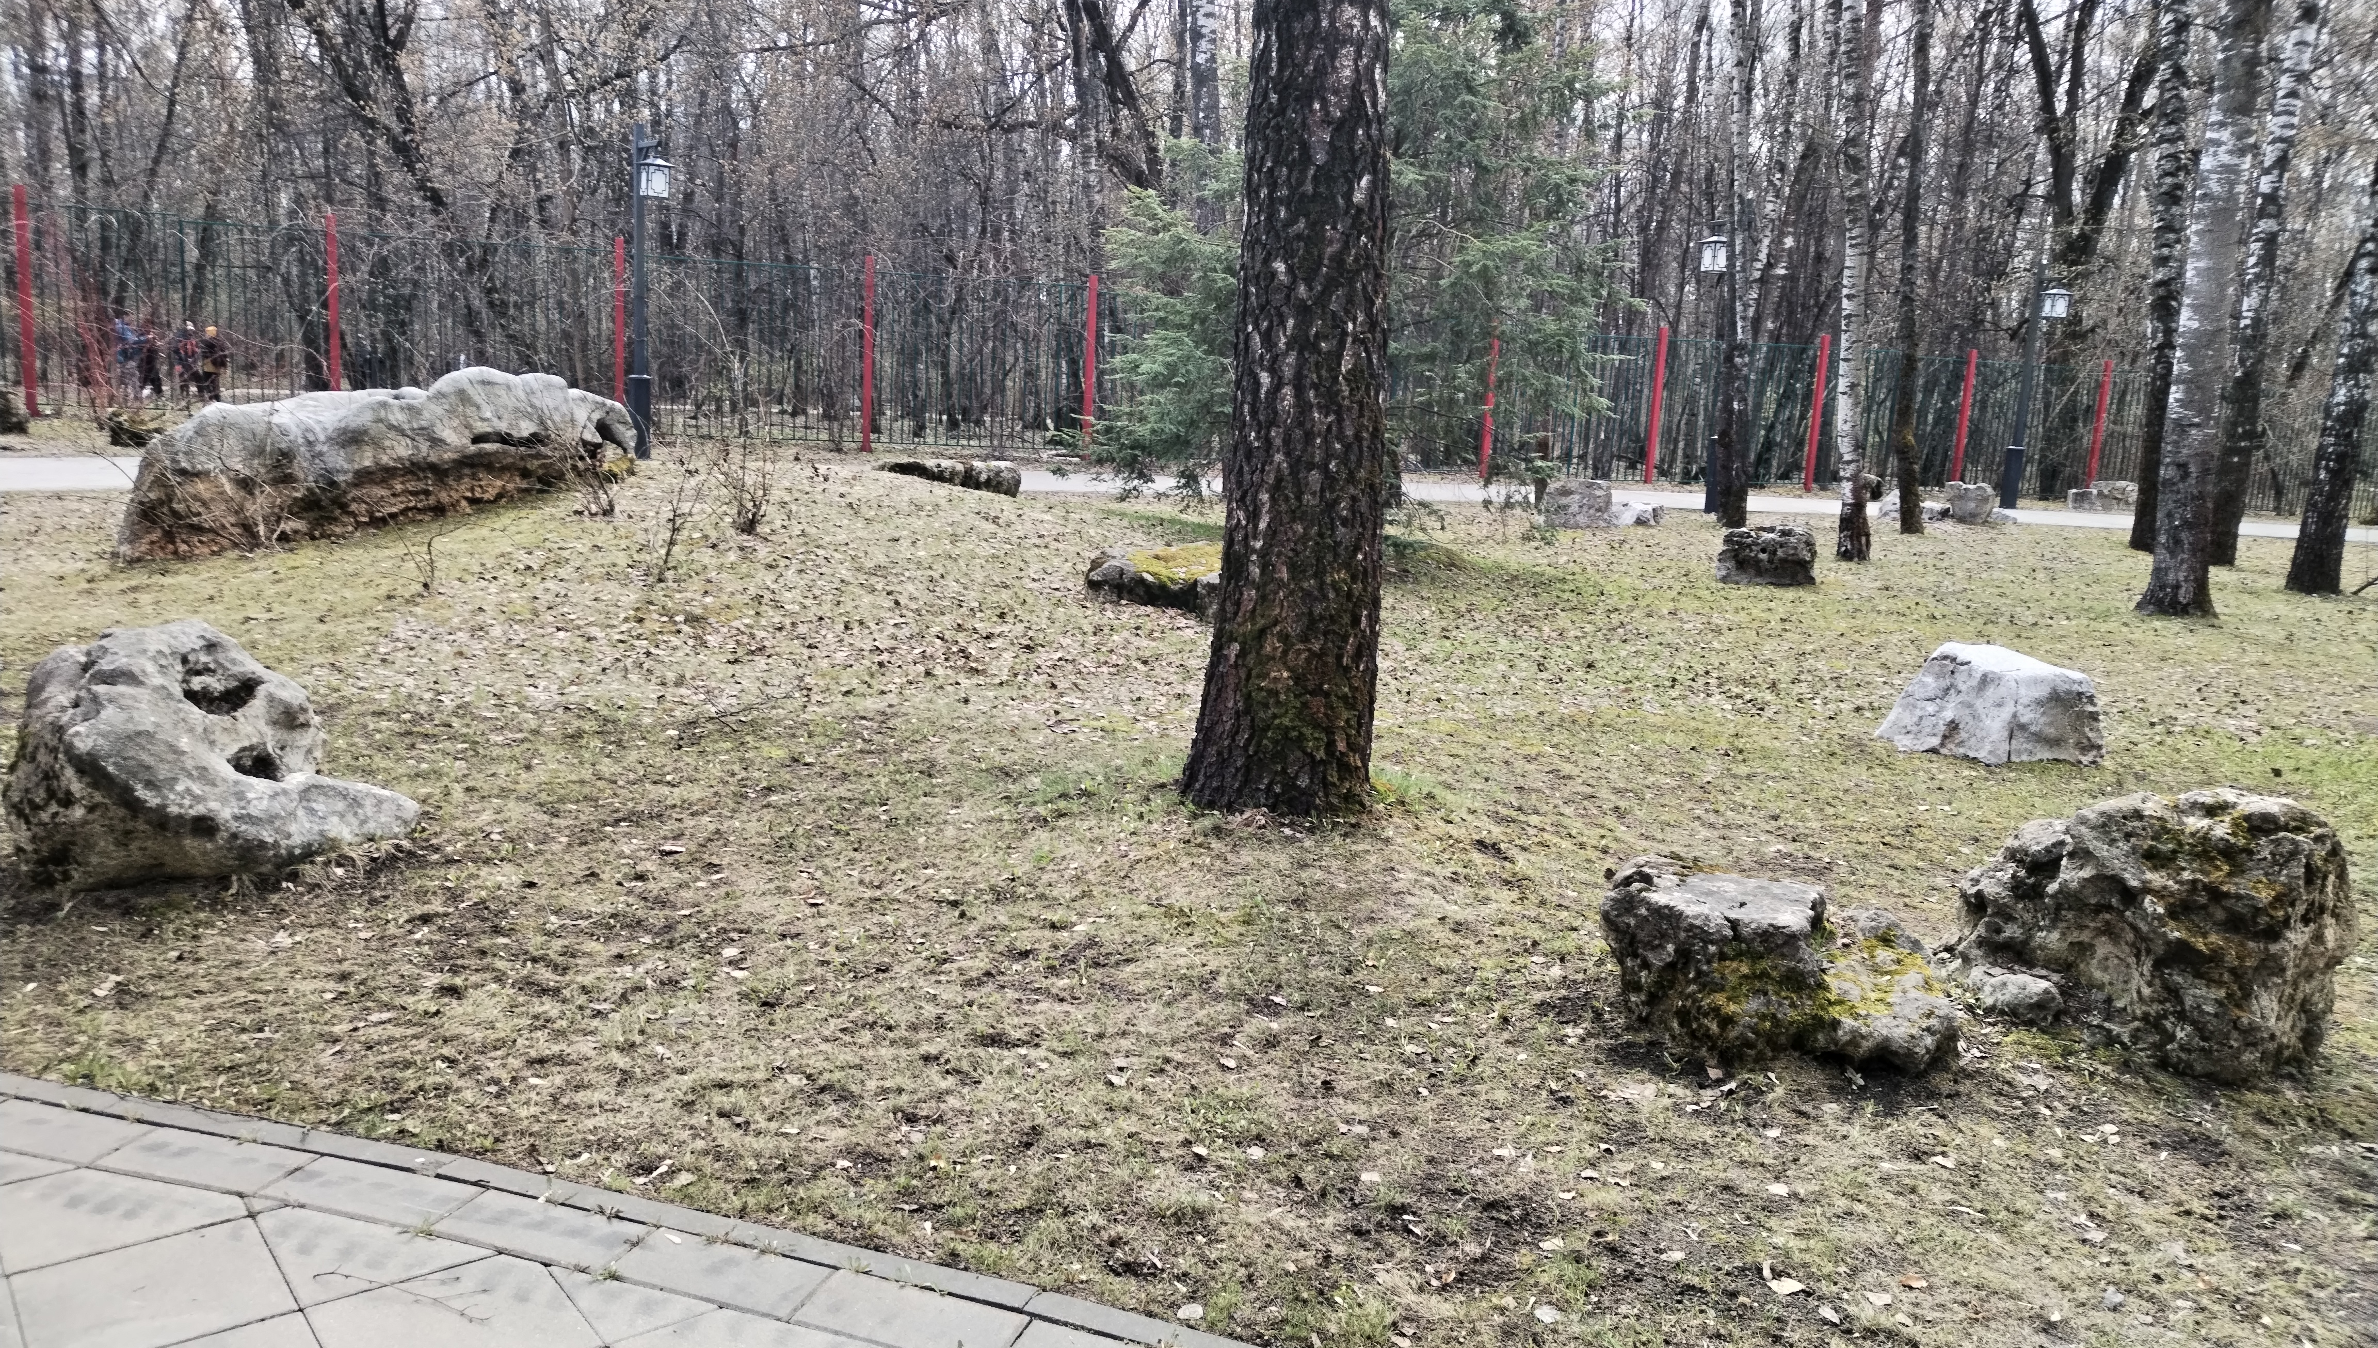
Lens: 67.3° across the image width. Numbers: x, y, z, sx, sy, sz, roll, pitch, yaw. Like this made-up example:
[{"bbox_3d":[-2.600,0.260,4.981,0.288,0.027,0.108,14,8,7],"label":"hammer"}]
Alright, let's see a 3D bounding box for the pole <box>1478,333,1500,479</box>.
[{"bbox_3d":[4.306,-4.025,25.794,0.115,2.381,0.115,-1,11,-22],"label":"pole"}]

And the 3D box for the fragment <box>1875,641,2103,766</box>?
[{"bbox_3d":[3.110,0.079,6.991,0.750,0.410,0.550,6,11,16],"label":"fragment"}]

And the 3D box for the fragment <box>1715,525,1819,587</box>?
[{"bbox_3d":[4.010,-0.840,12.447,0.660,0.390,0.500,6,11,14],"label":"fragment"}]

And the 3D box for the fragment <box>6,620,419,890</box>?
[{"bbox_3d":[-2.315,0.187,4.295,0.842,0.598,0.590,-1,11,-20],"label":"fragment"}]

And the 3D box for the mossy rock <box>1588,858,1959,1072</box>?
[{"bbox_3d":[1.187,0.563,3.682,0.620,0.320,0.460,4,11,7],"label":"mossy rock"}]

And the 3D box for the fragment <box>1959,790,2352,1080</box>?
[{"bbox_3d":[2.058,0.551,3.868,0.703,0.546,0.562,6,11,14],"label":"fragment"}]

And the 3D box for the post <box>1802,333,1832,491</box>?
[{"bbox_3d":[9.867,-4.057,28.046,0.115,2.381,0.115,-1,11,-22],"label":"post"}]

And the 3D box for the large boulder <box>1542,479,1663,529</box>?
[{"bbox_3d":[4.014,-1.661,17.334,1.130,0.439,0.678,5,10,9],"label":"large boulder"}]

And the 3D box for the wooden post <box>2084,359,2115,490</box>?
[{"bbox_3d":[15.429,-4.093,30.298,0.115,2.381,0.115,-1,11,-22],"label":"wooden post"}]

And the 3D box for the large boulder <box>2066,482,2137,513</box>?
[{"bbox_3d":[12.446,-2.454,24.354,0.880,0.420,0.600,7,12,19],"label":"large boulder"}]

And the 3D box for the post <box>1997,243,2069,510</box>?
[{"bbox_3d":[10.629,-3.710,22.551,0.360,3.300,0.500,-4,13,-33],"label":"post"}]

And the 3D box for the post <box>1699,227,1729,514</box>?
[{"bbox_3d":[5.820,-3.434,19.711,0.330,3.280,0.620,-1,11,-19],"label":"post"}]

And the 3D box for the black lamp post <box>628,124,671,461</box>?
[{"bbox_3d":[-5.347,-3.770,17.743,0.330,3.280,0.620,-6,13,-39],"label":"black lamp post"}]

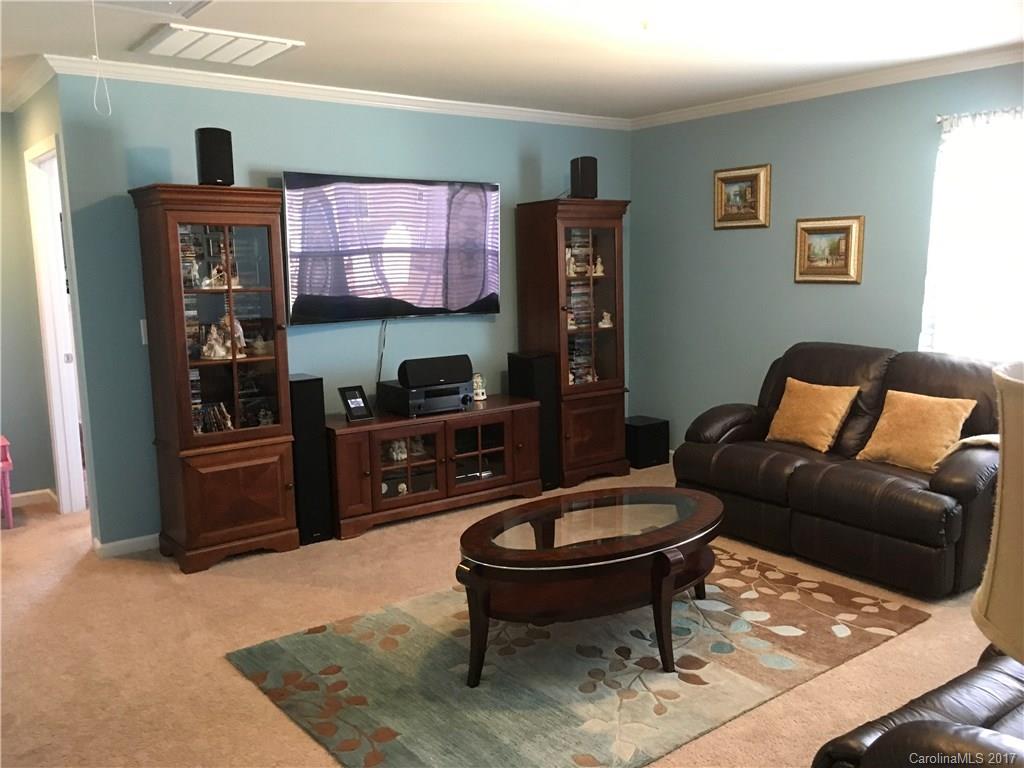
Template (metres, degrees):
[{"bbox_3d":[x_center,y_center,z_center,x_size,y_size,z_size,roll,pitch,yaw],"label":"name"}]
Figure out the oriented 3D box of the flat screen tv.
[{"bbox_3d":[-0.677,-0.808,5.166,1.443,0.829,0.062,-7,11,-36],"label":"flat screen tv"}]

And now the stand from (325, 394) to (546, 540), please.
[{"bbox_3d":[-0.505,0.454,5.188,1.401,0.601,0.453,-7,11,-36],"label":"stand"}]

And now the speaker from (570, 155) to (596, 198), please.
[{"bbox_3d":[0.462,-1.327,5.613,0.160,0.269,0.164,-6,10,-31],"label":"speaker"}]

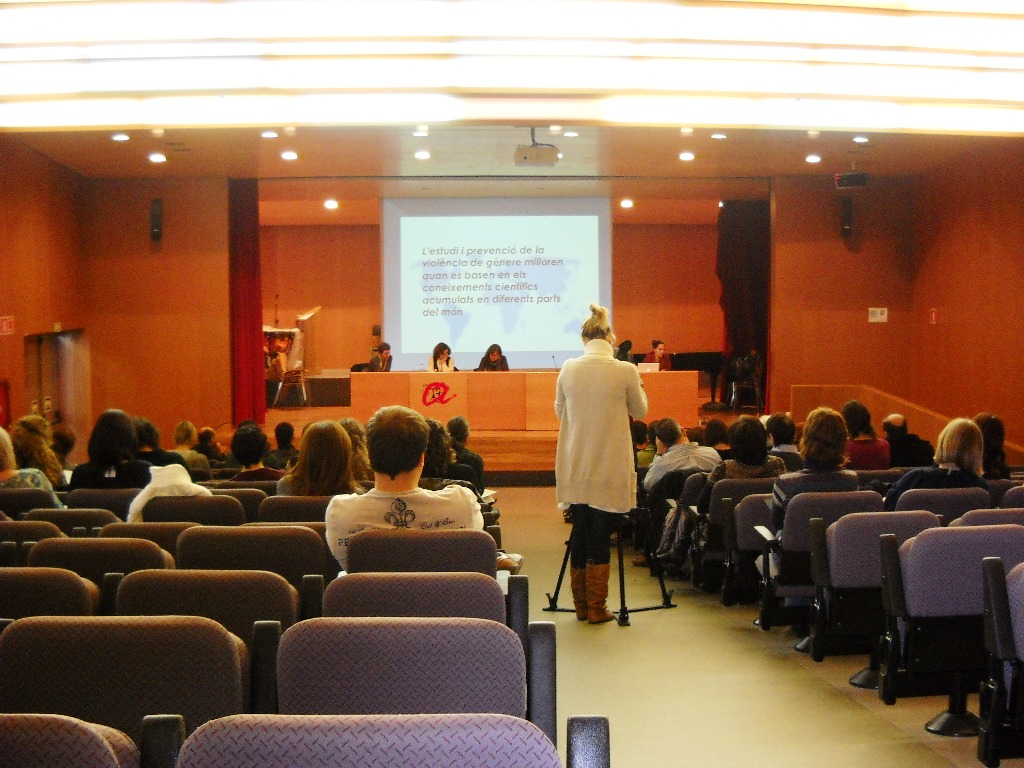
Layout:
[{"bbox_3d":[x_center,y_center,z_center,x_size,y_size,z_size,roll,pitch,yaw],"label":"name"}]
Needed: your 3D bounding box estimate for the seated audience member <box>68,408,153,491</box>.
[{"bbox_3d":[-2.238,0.758,6.988,0.500,1.250,0.750,0,3,3],"label":"seated audience member"}]

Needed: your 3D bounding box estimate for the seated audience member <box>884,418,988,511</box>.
[{"bbox_3d":[2.107,0.763,6.357,0.520,1.230,0.750,-1,4,-10],"label":"seated audience member"}]

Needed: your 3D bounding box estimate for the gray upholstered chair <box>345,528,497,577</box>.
[{"bbox_3d":[-0.284,0.871,4.277,0.580,0.840,0.620,0,4,3],"label":"gray upholstered chair"}]

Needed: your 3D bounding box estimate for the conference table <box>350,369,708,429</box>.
[{"bbox_3d":[0.168,0.206,16.624,4.650,0.795,0.800,0,3,-2],"label":"conference table"}]

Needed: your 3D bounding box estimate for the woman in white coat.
[{"bbox_3d":[0.513,0.450,6.910,0.530,1.790,0.420,0,3,3],"label":"woman in white coat"}]

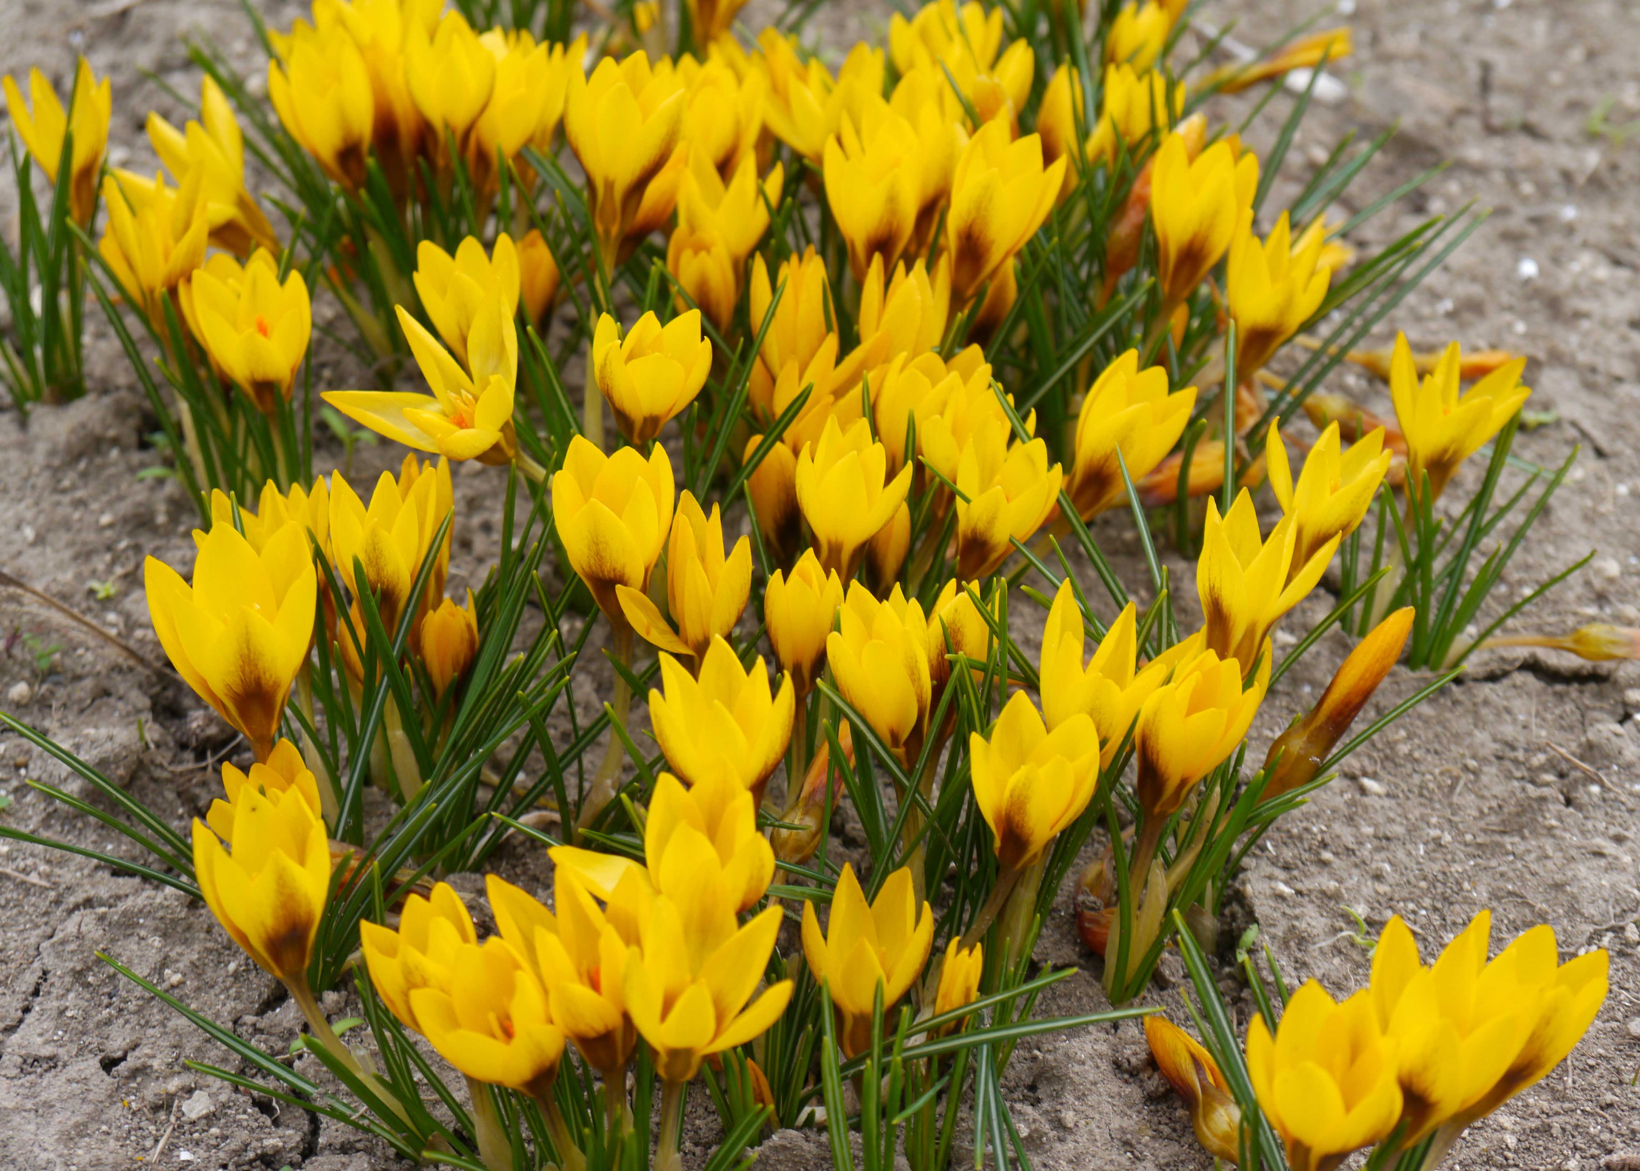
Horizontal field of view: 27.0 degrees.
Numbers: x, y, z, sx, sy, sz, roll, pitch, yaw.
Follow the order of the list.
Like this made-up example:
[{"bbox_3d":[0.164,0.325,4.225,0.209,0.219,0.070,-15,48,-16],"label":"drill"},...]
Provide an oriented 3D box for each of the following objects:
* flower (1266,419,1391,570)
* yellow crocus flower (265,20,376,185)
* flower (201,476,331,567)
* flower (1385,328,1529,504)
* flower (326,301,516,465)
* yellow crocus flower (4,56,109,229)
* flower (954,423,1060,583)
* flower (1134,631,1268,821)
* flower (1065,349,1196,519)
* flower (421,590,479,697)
[{"bbox_3d":[0.106,-0.016,0.740,0.024,0.037,0.022,15,35,-10],"label":"flower"},{"bbox_3d":[-0.140,-0.133,0.955,0.028,0.046,0.028,-9,32,5],"label":"yellow crocus flower"},{"bbox_3d":[-0.145,-0.003,0.905,0.034,0.041,0.034,0,38,0],"label":"flower"},{"bbox_3d":[0.148,-0.037,0.793,0.029,0.039,0.028,12,34,-9],"label":"flower"},{"bbox_3d":[-0.094,-0.043,0.803,0.043,0.032,0.035,-21,49,14],"label":"flower"},{"bbox_3d":[-0.228,-0.130,1.018,0.032,0.051,0.032,0,38,0],"label":"yellow crocus flower"},{"bbox_3d":[0.049,-0.019,0.893,0.026,0.043,0.026,8,38,-6],"label":"flower"},{"bbox_3d":[0.079,0.032,0.706,0.025,0.039,0.025,15,31,-9],"label":"flower"},{"bbox_3d":[0.081,-0.038,0.945,0.030,0.045,0.030,27,35,0],"label":"flower"},{"bbox_3d":[-0.078,0.013,0.720,0.012,0.027,0.012,0,36,0],"label":"flower"}]

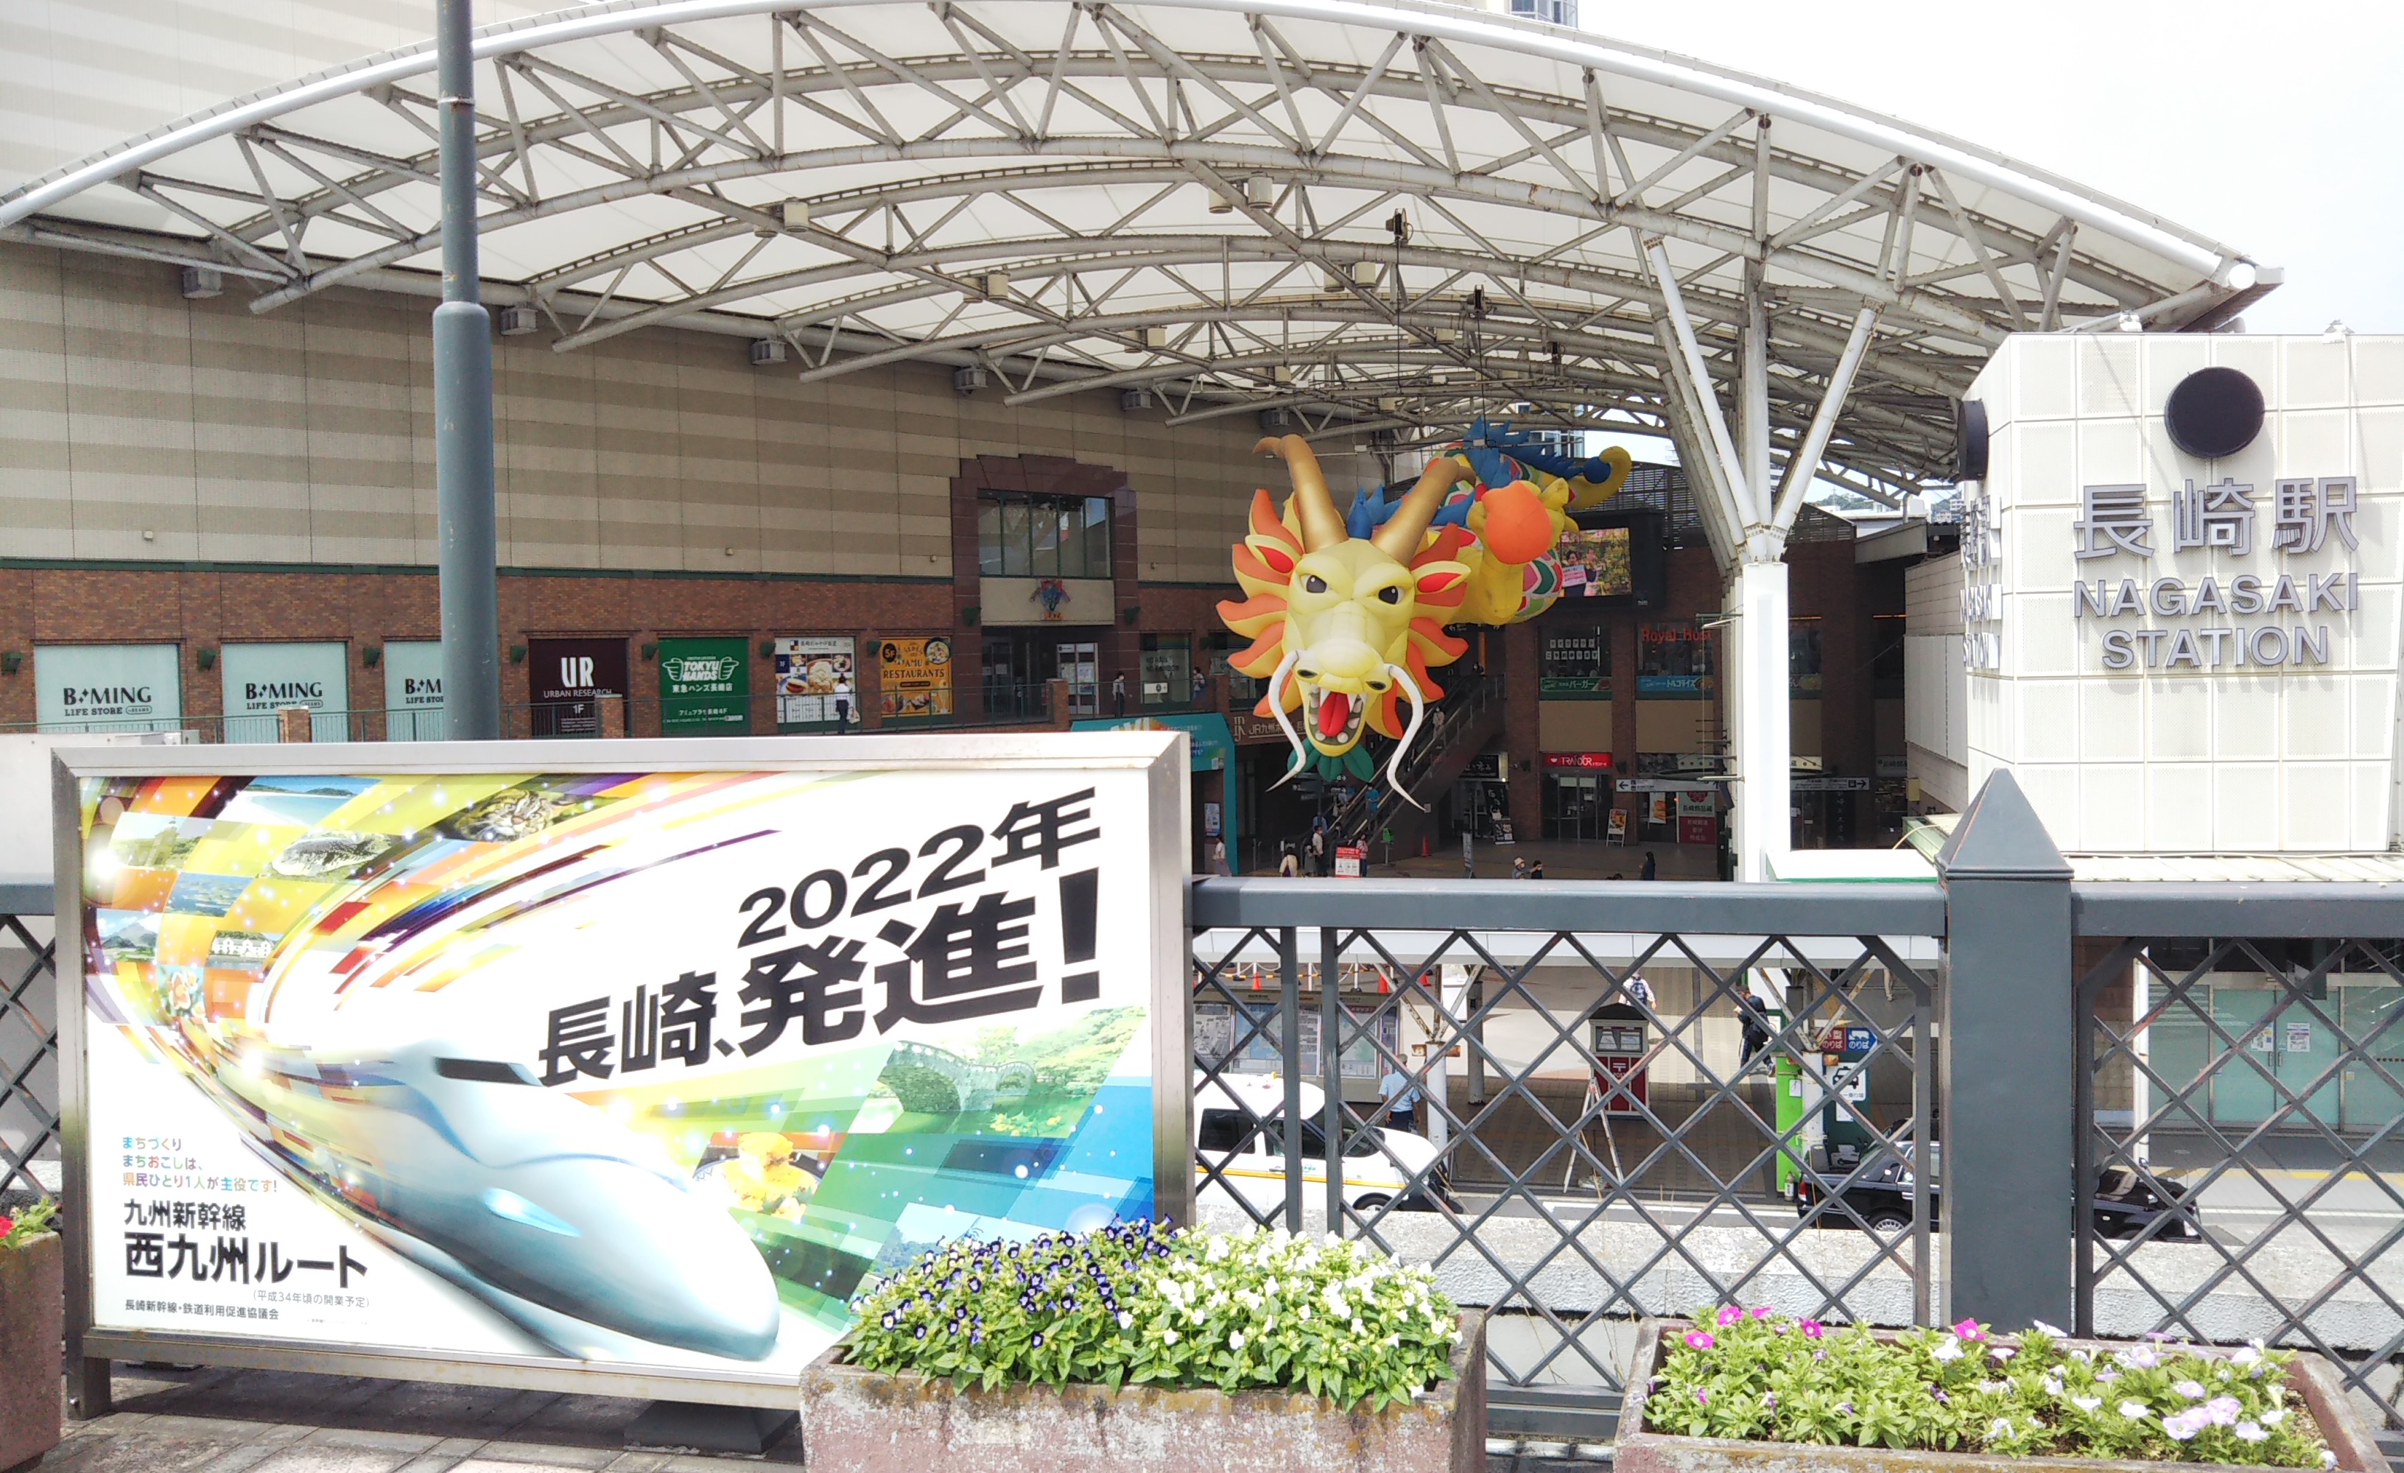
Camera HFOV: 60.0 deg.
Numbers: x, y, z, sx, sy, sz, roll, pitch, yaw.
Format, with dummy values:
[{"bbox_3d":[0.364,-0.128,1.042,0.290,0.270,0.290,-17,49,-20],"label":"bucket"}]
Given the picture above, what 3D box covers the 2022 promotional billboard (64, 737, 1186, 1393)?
[{"bbox_3d":[-1.234,0.682,4.233,2.525,1.348,0.090,-1,1,14],"label":"2022 promotional billboard"}]

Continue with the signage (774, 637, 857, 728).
[{"bbox_3d":[-11.970,-1.737,65.237,0.100,2.701,3.296,0,3,39],"label":"signage"}]

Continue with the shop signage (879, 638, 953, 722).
[{"bbox_3d":[-9.297,-1.929,68.506,0.100,2.676,3.276,0,3,39],"label":"shop signage"}]

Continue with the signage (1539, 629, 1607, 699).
[{"bbox_3d":[14.600,-2.838,81.608,3.106,2.855,0.120,0,3,39],"label":"signage"}]

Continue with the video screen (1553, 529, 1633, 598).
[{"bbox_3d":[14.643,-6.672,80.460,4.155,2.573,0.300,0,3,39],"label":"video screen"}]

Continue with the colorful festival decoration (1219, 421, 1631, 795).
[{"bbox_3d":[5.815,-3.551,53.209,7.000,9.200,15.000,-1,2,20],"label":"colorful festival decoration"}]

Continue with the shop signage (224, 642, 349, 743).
[{"bbox_3d":[-22.781,-1.043,52.019,0.100,2.576,3.203,0,3,39],"label":"shop signage"}]

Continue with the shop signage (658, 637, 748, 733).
[{"bbox_3d":[-14.698,-1.571,61.902,0.100,2.741,3.241,0,3,39],"label":"shop signage"}]

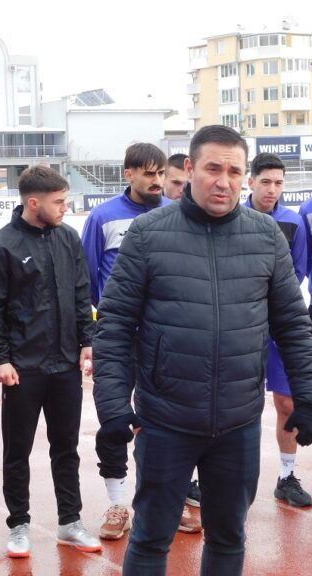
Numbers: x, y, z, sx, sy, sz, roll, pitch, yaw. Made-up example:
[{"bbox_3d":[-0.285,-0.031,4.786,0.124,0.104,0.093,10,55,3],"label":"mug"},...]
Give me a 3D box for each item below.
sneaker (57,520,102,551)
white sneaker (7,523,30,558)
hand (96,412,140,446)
[{"bbox_3d":[-0.362,1.142,6.072,0.285,0.110,0.105,2,6,44],"label":"sneaker"},{"bbox_3d":[-0.627,1.152,6.028,0.105,0.110,0.285,-2,4,-2],"label":"white sneaker"},{"bbox_3d":[-0.113,0.419,3.900,0.125,0.105,0.130,-2,4,-6],"label":"hand"}]

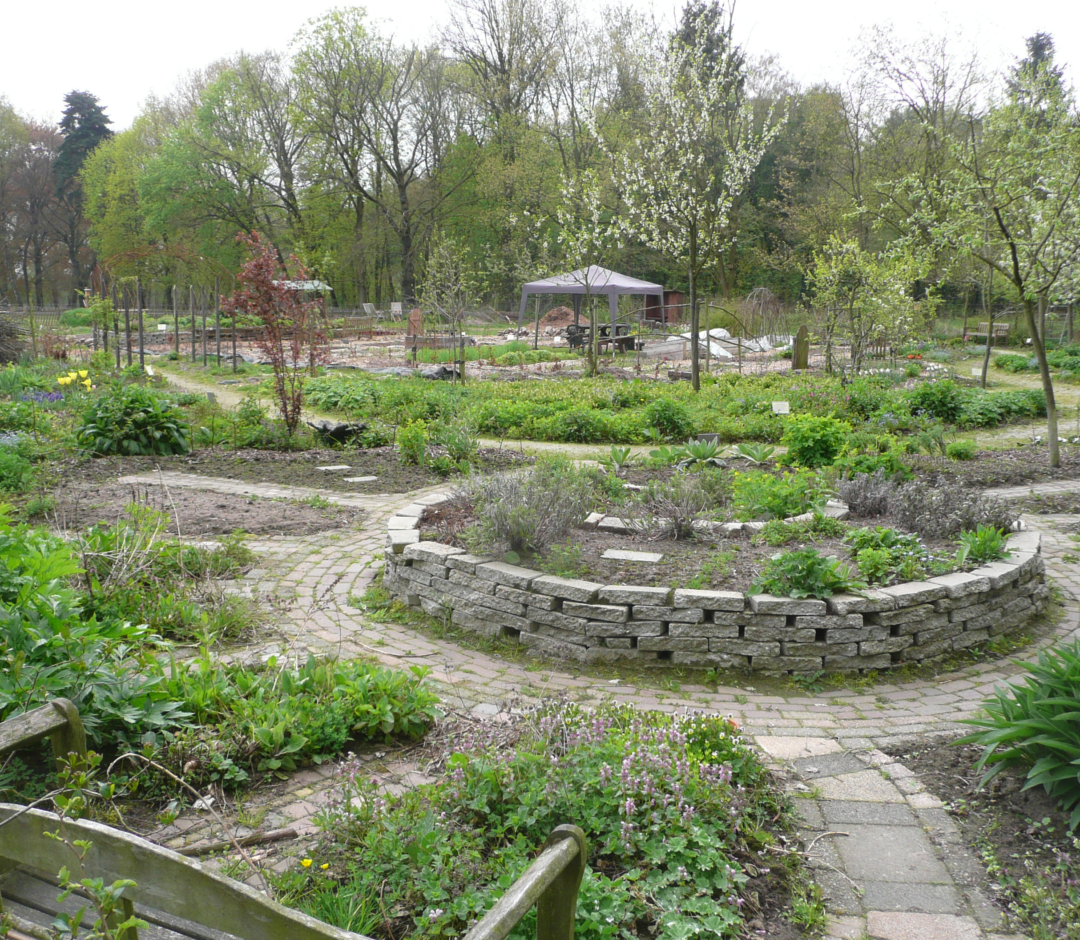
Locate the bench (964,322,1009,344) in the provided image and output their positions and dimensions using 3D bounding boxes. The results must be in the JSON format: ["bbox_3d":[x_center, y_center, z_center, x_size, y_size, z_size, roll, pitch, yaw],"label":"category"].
[{"bbox_3d":[17.096,-5.167,38.691,1.550,0.900,0.620,9,13,41],"label":"bench"}]

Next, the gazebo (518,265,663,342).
[{"bbox_3d":[1.478,-4.537,29.155,3.050,2.550,3.050,6,12,32],"label":"gazebo"}]

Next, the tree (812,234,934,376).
[{"bbox_3d":[7.814,-3.808,23.902,2.900,3.200,2.600,3,10,18],"label":"tree"}]

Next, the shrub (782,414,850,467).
[{"bbox_3d":[3.487,-0.408,12.824,0.840,0.650,0.800,3,10,15],"label":"shrub"}]

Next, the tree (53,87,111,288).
[{"bbox_3d":[-35.952,-20.640,79.626,4.900,17.600,4.900,-4,11,-23],"label":"tree"}]

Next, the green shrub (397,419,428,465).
[{"bbox_3d":[-1.605,-0.346,12.733,0.400,0.600,0.400,-1,10,-7],"label":"green shrub"}]

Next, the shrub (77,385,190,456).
[{"bbox_3d":[-5.571,-0.732,13.884,1.500,0.920,1.400,-4,11,-22],"label":"shrub"}]

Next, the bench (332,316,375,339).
[{"bbox_3d":[-7.203,-5.441,39.150,1.500,0.880,0.600,-9,14,-42],"label":"bench"}]

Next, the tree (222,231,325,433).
[{"bbox_3d":[-3.969,-2.004,15.081,1.500,2.950,1.400,-3,10,-14],"label":"tree"}]

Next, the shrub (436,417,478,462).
[{"bbox_3d":[-1.061,-0.386,12.929,0.500,0.570,0.500,-1,10,-5],"label":"shrub"}]

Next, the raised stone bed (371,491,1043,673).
[{"bbox_3d":[1.360,0.495,8.566,5.300,0.450,5.300,0,10,0],"label":"raised stone bed"}]

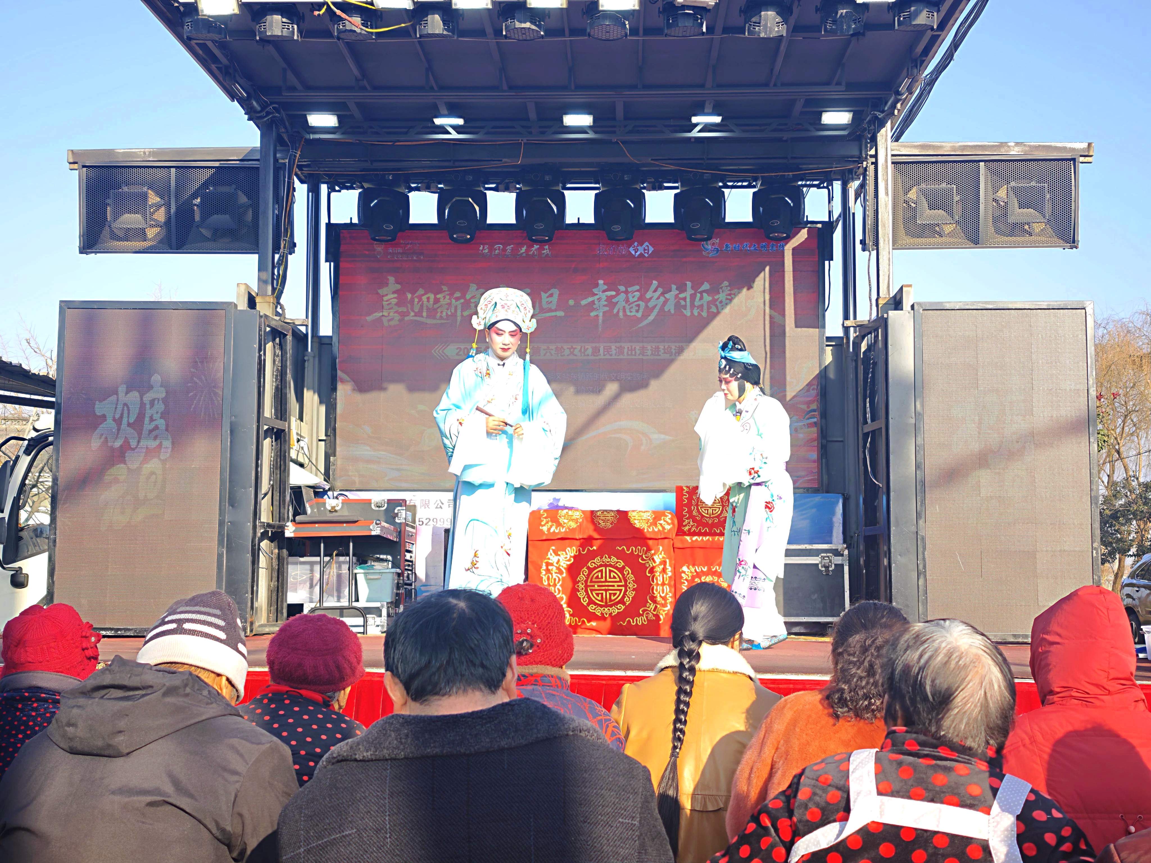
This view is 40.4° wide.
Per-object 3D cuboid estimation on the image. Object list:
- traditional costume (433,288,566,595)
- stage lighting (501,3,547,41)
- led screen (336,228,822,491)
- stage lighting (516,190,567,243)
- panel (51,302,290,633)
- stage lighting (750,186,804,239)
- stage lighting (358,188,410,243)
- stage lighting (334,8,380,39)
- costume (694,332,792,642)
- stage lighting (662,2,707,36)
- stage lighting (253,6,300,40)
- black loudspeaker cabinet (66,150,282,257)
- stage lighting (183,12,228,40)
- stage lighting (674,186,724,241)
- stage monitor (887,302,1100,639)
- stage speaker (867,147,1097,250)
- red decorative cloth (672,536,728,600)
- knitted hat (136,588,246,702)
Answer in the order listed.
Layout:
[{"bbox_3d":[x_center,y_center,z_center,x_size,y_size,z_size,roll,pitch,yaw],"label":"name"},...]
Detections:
[{"bbox_3d":[-0.389,0.191,8.013,0.680,1.840,0.460,0,-5,0],"label":"traditional costume"},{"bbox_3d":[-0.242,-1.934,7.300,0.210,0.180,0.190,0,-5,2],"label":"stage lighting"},{"bbox_3d":[0.026,-0.534,11.520,3.580,1.960,0.130,0,-5,1],"label":"led screen"},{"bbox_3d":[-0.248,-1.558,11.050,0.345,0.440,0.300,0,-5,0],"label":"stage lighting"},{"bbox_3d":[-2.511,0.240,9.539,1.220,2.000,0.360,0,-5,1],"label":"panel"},{"bbox_3d":[1.376,-1.492,10.650,0.325,0.370,0.280,0,-5,1],"label":"stage lighting"},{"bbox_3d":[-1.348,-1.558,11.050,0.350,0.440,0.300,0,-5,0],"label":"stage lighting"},{"bbox_3d":[-1.030,-1.926,7.350,0.210,0.160,0.180,0,5,0],"label":"stage lighting"},{"bbox_3d":[0.904,0.321,8.380,0.470,1.660,0.380,-4,-7,40],"label":"costume"},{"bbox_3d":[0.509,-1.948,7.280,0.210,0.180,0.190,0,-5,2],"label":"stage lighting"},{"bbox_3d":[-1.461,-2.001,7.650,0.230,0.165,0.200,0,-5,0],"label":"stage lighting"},{"bbox_3d":[-2.529,-1.466,10.190,1.340,0.640,0.480,0,2,1],"label":"black loudspeaker cabinet"},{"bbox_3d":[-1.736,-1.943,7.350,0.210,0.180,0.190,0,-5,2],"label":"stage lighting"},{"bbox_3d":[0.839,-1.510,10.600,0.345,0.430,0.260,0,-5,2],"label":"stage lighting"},{"bbox_3d":[2.490,0.234,9.312,1.180,2.010,0.150,0,-6,3],"label":"stage monitor"},{"bbox_3d":[2.509,-1.462,9.950,1.390,0.640,0.420,1,1,3],"label":"stage speaker"},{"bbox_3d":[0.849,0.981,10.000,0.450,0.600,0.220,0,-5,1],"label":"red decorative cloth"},{"bbox_3d":[-0.707,0.392,2.880,0.195,0.180,0.220,16,-15,2],"label":"knitted hat"}]

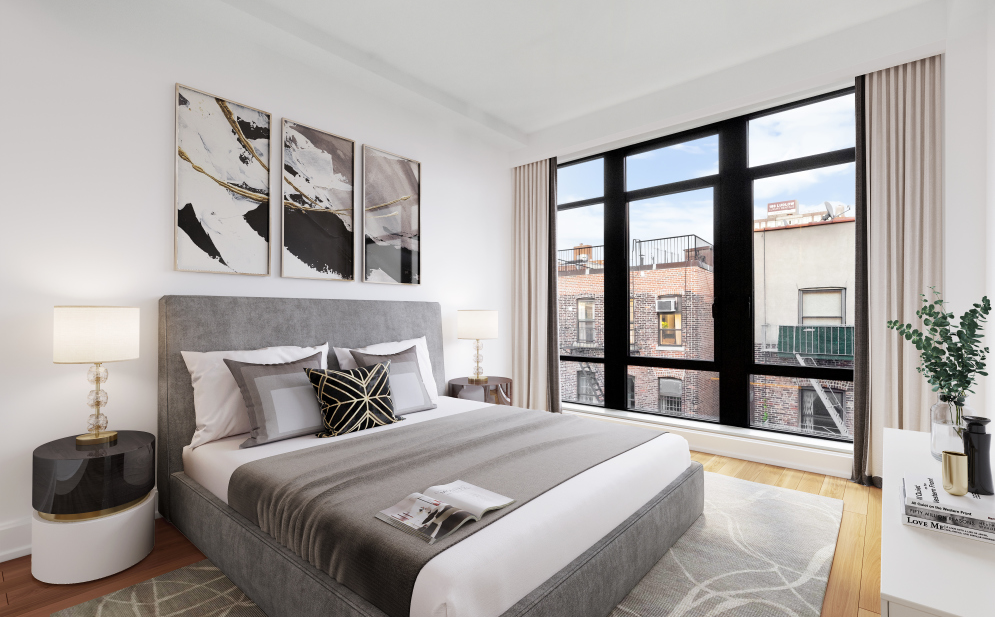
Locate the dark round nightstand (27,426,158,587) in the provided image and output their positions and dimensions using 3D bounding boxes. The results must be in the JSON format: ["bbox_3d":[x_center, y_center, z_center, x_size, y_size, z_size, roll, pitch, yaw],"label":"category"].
[{"bbox_3d":[-1.795,0.862,1.992,0.430,0.505,0.430,0,-1,40],"label":"dark round nightstand"}]

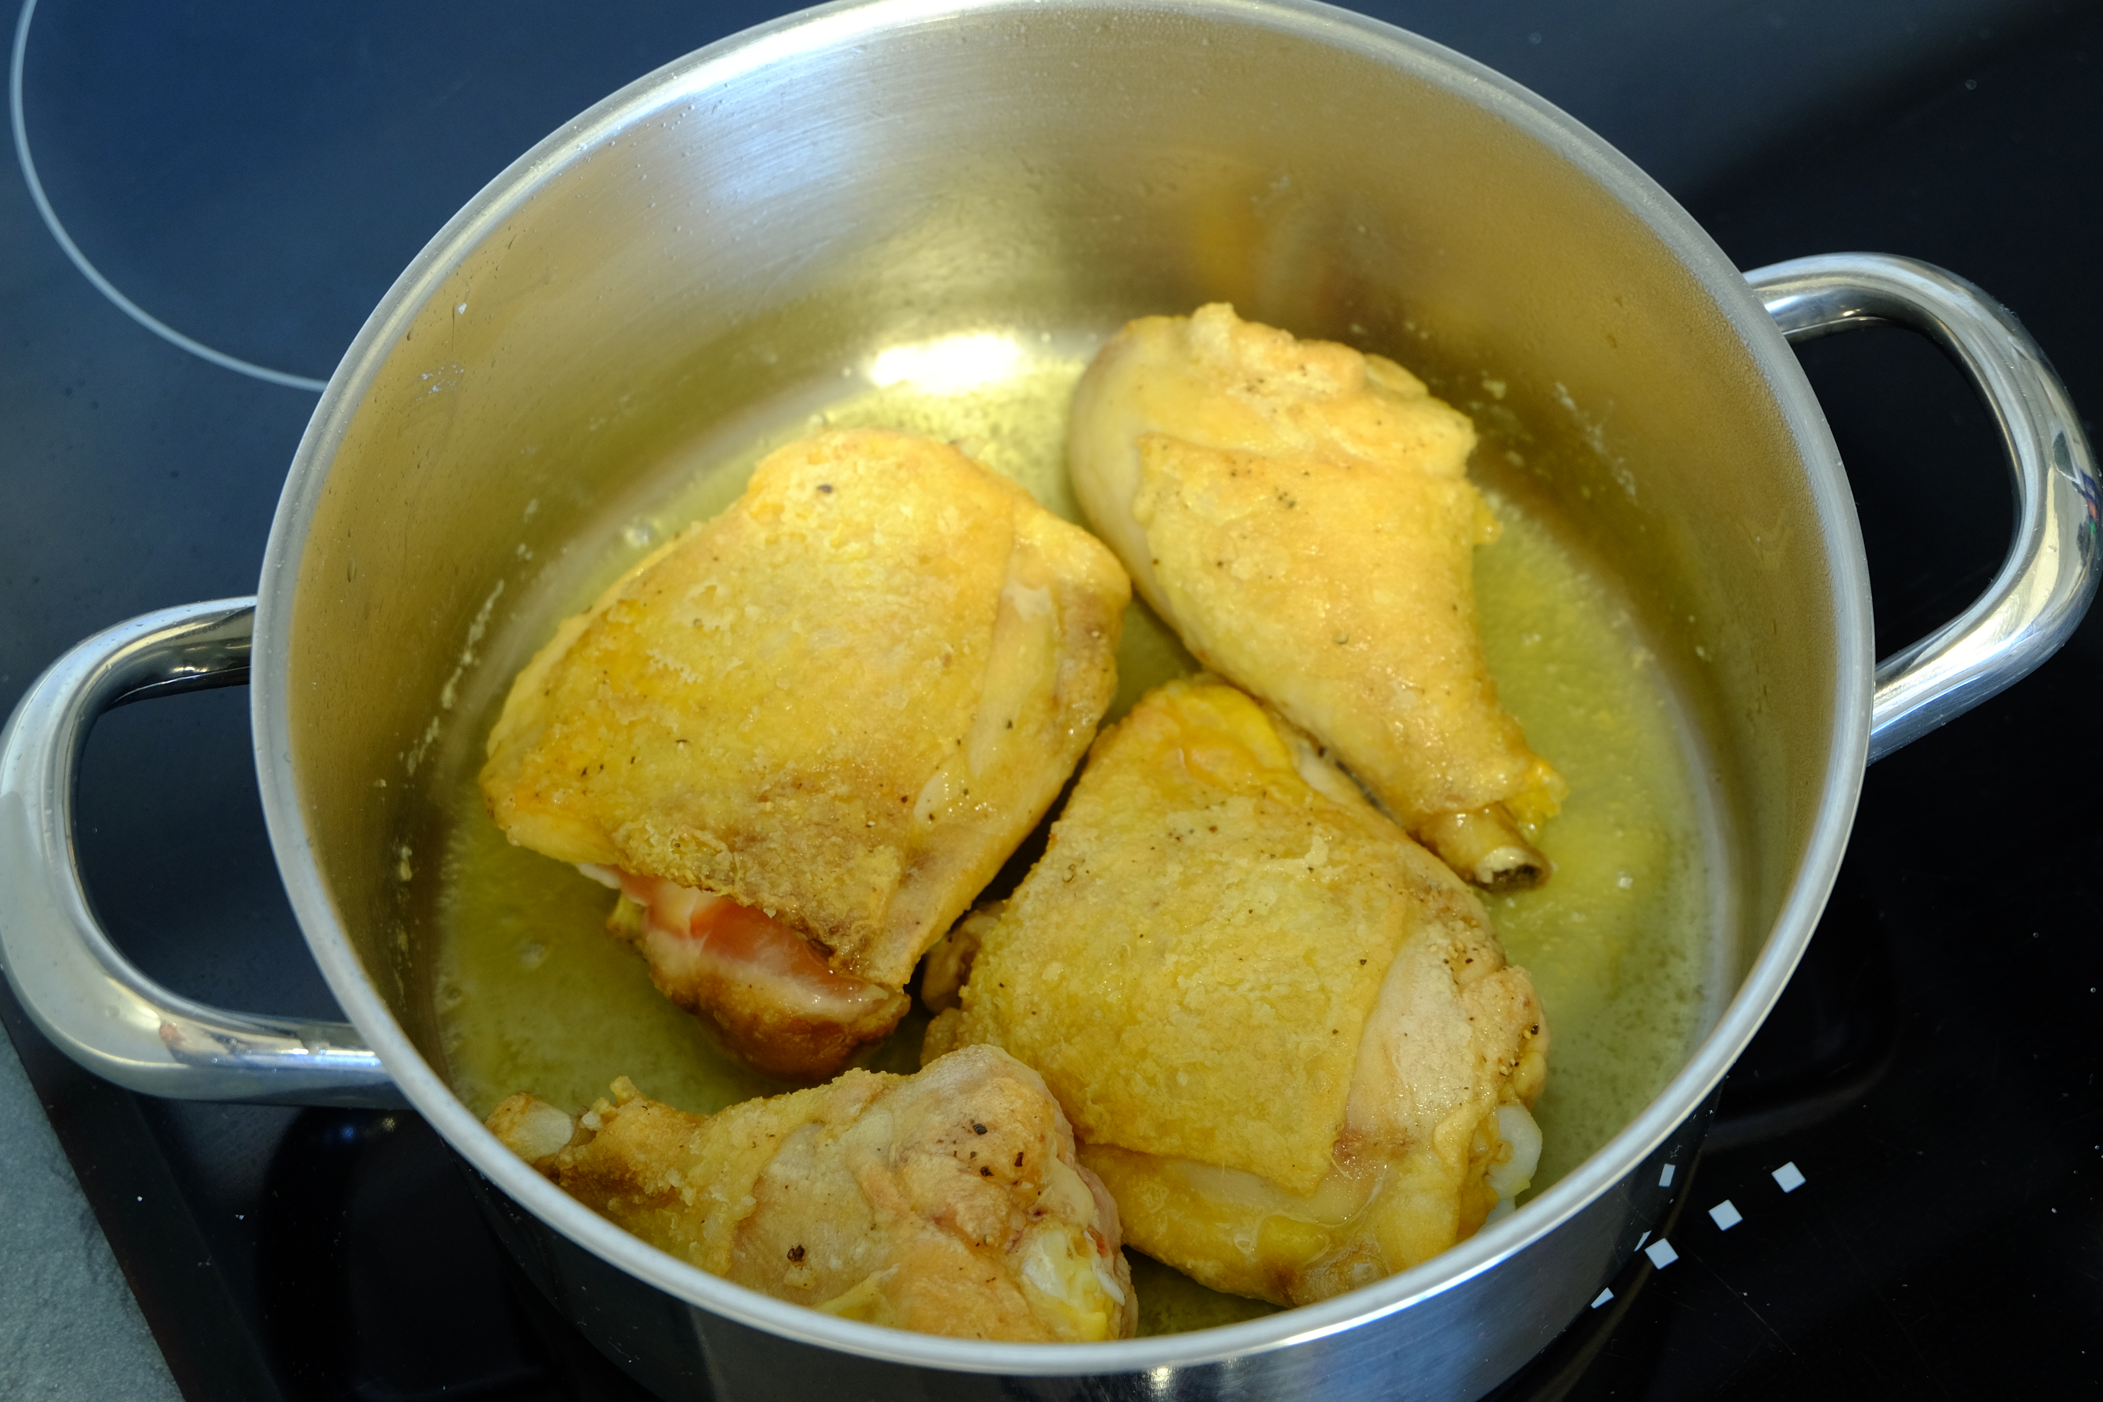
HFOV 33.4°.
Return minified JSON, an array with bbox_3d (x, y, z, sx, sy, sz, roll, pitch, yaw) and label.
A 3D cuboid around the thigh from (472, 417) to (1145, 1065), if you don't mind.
[{"bbox_3d":[-0.046,0.000,0.640,0.095,0.044,0.112,32,66,18],"label":"thigh"}]

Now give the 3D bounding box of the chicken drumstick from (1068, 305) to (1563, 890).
[{"bbox_3d":[0.054,-0.021,0.647,0.064,0.047,0.120,-21,62,-10],"label":"chicken drumstick"}]

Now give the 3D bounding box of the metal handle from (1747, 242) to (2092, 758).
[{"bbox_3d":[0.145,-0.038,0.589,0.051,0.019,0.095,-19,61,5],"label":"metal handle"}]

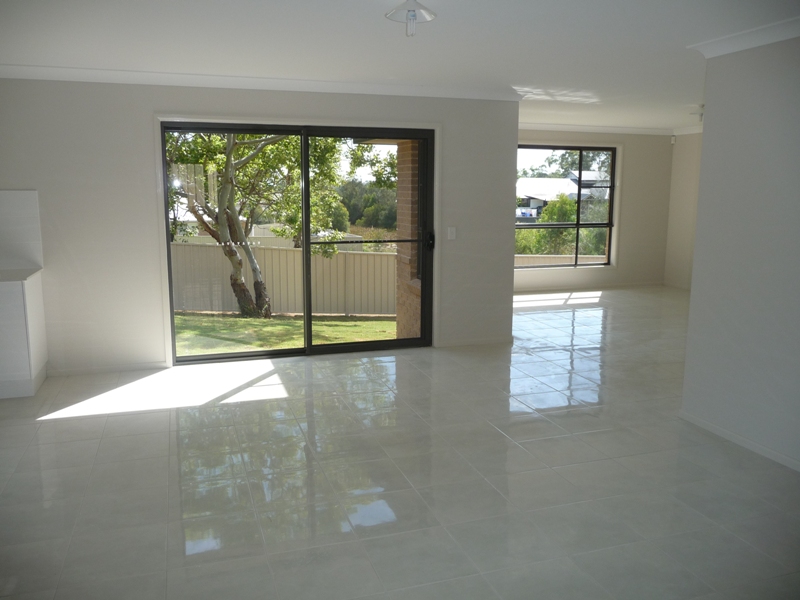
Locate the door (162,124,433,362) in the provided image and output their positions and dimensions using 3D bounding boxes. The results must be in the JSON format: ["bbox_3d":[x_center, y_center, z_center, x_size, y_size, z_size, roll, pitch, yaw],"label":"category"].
[{"bbox_3d":[-0.838,-0.508,5.876,2.406,2.078,0.100,-3,10,-17],"label":"door"}]

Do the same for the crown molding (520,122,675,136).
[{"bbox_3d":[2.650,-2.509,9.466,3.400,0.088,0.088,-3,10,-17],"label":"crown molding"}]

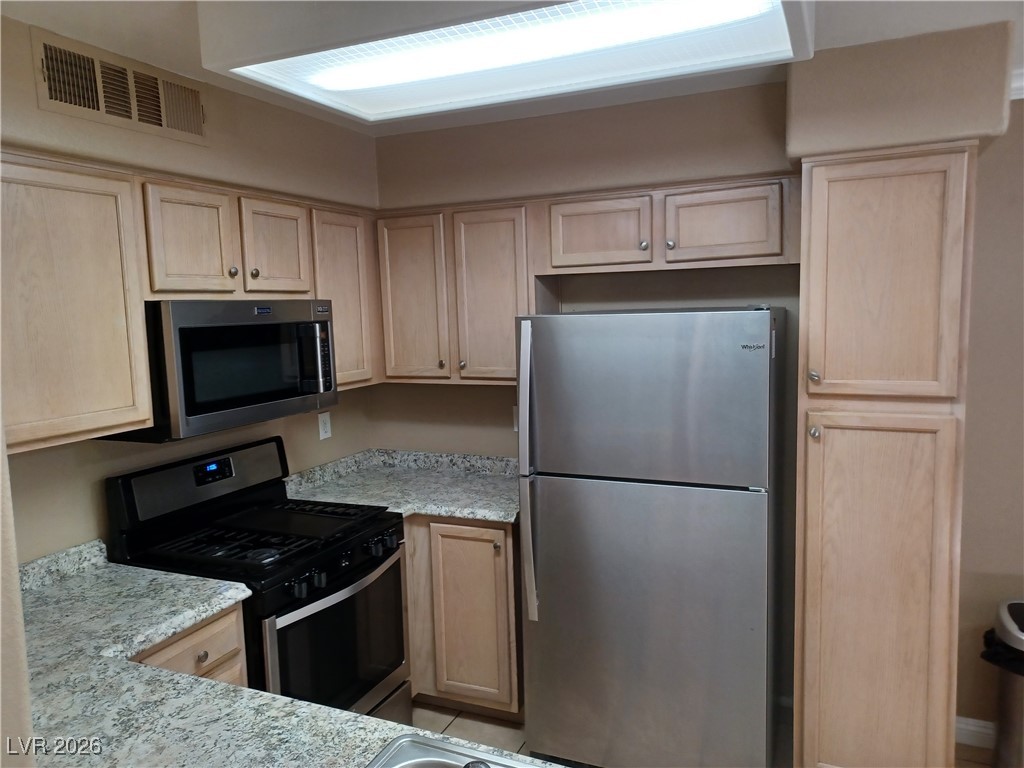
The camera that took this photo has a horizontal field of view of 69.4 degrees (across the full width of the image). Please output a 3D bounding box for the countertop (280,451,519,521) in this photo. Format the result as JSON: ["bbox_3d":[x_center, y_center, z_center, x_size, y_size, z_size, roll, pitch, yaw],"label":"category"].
[{"bbox_3d":[-0.391,0.451,3.272,1.085,0.128,0.785,1,7,24],"label":"countertop"}]

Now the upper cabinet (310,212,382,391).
[{"bbox_3d":[-0.825,-0.357,3.210,0.316,0.751,0.479,1,7,24],"label":"upper cabinet"}]

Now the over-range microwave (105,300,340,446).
[{"bbox_3d":[-1.035,-0.082,2.641,0.408,0.423,0.759,1,7,24],"label":"over-range microwave"}]

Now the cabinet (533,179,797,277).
[{"bbox_3d":[0.603,-0.601,2.953,0.987,0.302,0.316,1,7,24],"label":"cabinet"}]

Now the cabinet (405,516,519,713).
[{"bbox_3d":[-0.083,0.920,3.283,0.475,0.835,0.610,1,7,24],"label":"cabinet"}]

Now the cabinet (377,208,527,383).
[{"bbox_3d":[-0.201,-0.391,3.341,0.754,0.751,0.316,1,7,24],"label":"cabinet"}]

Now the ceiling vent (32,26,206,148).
[{"bbox_3d":[-1.124,-0.860,2.190,0.027,0.210,0.576,1,7,24],"label":"ceiling vent"}]

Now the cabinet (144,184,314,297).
[{"bbox_3d":[-1.086,-0.477,2.622,0.316,0.369,0.772,1,7,24],"label":"cabinet"}]

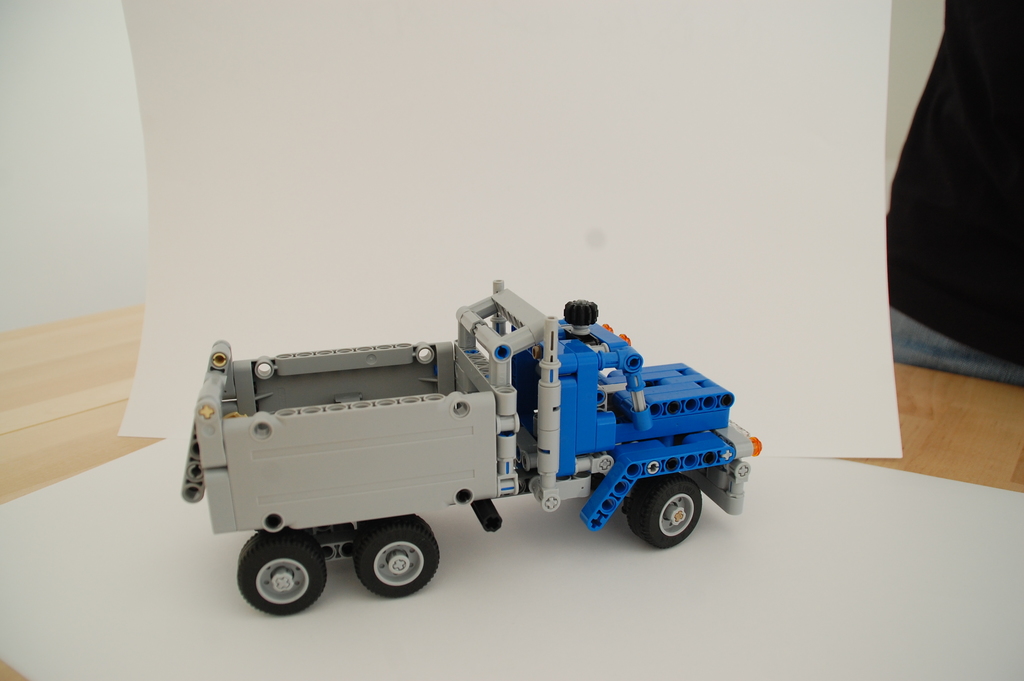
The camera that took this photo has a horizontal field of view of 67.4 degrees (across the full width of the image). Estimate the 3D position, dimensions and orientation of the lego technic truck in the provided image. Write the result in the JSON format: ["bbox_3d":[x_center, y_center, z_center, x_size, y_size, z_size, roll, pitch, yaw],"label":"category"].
[{"bbox_3d":[-0.015,0.033,0.300,0.219,0.100,0.073,-5,17,-16],"label":"lego technic truck"}]

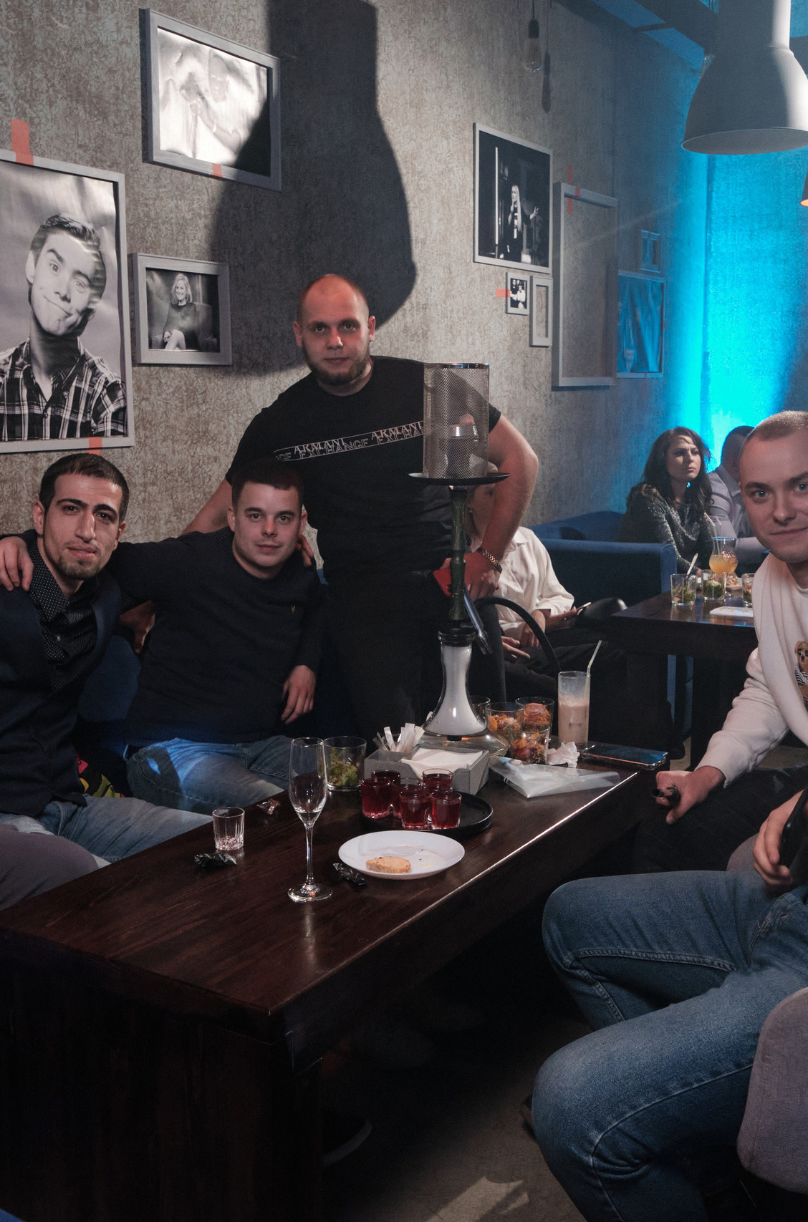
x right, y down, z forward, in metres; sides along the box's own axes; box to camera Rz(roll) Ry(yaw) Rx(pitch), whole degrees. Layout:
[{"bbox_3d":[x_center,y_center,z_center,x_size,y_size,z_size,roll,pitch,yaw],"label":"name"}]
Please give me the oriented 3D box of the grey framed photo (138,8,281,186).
[{"bbox_3d":[-0.504,-1.354,3.287,0.028,0.361,0.515,7,12,32],"label":"grey framed photo"}]

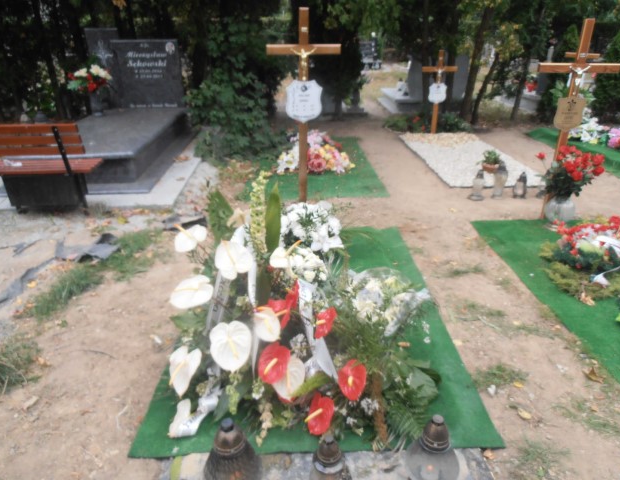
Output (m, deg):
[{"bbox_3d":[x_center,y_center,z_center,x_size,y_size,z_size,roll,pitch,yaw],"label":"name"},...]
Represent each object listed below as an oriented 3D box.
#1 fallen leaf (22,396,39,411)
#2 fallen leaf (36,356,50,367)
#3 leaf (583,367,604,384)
[{"bbox_3d":[-1.065,0.619,1.689,0.030,0.015,0.068,8,26,18],"label":"fallen leaf"},{"bbox_3d":[-1.138,0.522,1.895,0.060,0.022,0.048,0,24,0],"label":"fallen leaf"},{"bbox_3d":[1.338,0.626,2.086,0.095,0.035,0.065,19,30,36],"label":"leaf"}]

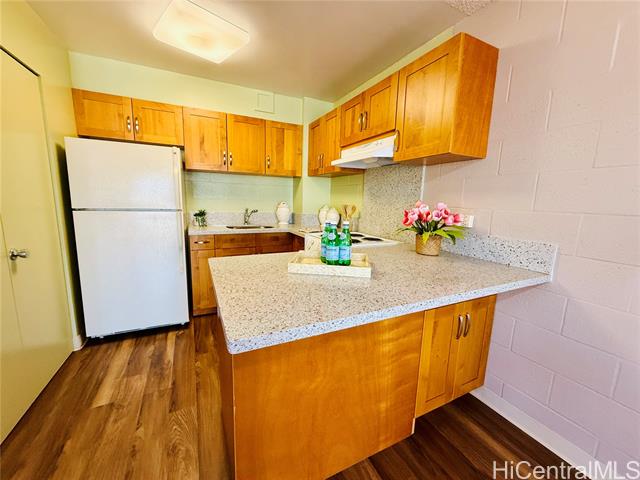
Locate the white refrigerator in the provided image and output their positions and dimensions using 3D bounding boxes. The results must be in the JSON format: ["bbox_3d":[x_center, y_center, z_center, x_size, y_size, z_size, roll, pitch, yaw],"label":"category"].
[{"bbox_3d":[-1.730,0.003,2.512,0.759,1.678,0.720,-3,10,-26],"label":"white refrigerator"}]

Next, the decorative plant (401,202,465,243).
[{"bbox_3d":[0.747,-0.117,1.716,0.410,0.320,0.360,5,10,23],"label":"decorative plant"}]

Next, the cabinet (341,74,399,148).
[{"bbox_3d":[0.512,-1.014,2.185,0.324,0.396,0.749,-3,10,-26],"label":"cabinet"}]

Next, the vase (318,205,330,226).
[{"bbox_3d":[0.064,-0.263,3.000,0.150,0.250,0.150,-3,10,-26],"label":"vase"}]

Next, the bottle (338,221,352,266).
[{"bbox_3d":[0.138,0.019,1.342,0.065,0.232,0.065,2,9,6],"label":"bottle"}]

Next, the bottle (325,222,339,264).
[{"bbox_3d":[0.074,0.017,1.344,0.065,0.232,0.065,2,9,3],"label":"bottle"}]

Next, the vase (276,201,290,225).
[{"bbox_3d":[-0.471,-0.343,3.348,0.185,0.310,0.185,-3,10,-26],"label":"vase"}]

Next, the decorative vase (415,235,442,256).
[{"bbox_3d":[0.752,0.024,1.776,0.160,0.140,0.160,-3,10,-26],"label":"decorative vase"}]

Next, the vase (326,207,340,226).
[{"bbox_3d":[0.155,-0.244,2.982,0.155,0.240,0.155,-3,10,-26],"label":"vase"}]

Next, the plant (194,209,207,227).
[{"bbox_3d":[-1.347,-0.246,2.935,0.130,0.205,0.130,-3,10,-26],"label":"plant"}]

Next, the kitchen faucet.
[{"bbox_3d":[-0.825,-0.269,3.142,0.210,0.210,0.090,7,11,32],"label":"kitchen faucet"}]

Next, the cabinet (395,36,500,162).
[{"bbox_3d":[0.778,-0.825,1.667,0.324,0.602,0.457,-3,10,-26],"label":"cabinet"}]

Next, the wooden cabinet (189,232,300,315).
[{"bbox_3d":[-0.924,0.337,3.098,1.095,0.880,0.580,-3,10,-26],"label":"wooden cabinet"}]

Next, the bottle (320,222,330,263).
[{"bbox_3d":[0.043,0.008,1.397,0.065,0.232,0.065,2,9,2],"label":"bottle"}]

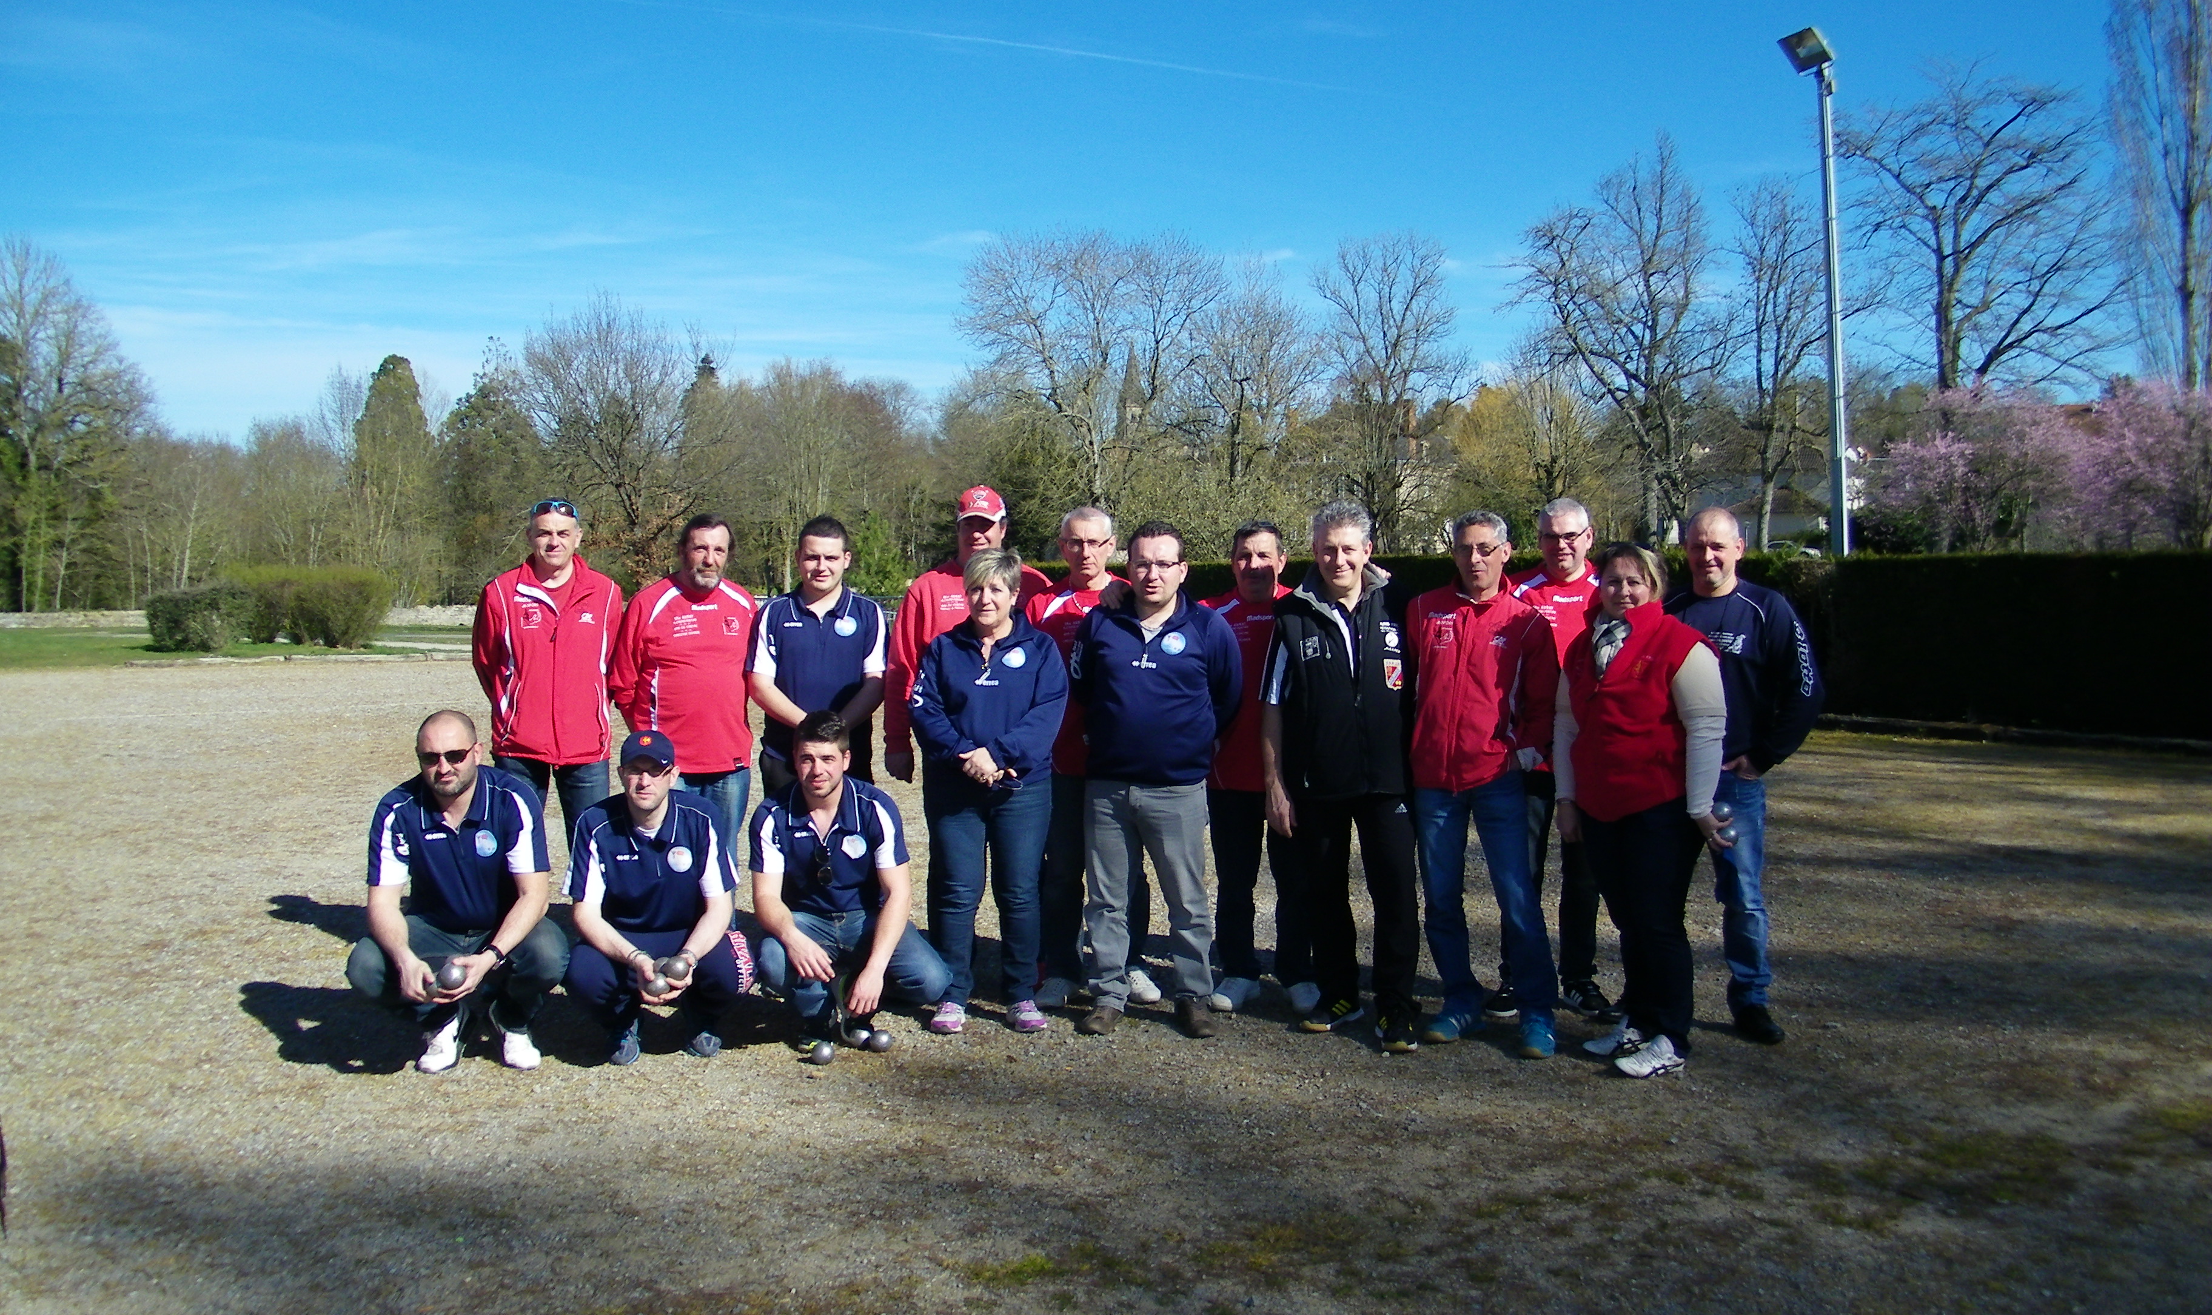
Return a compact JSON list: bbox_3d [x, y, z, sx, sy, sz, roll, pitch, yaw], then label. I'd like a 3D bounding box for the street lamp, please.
[{"bbox_3d":[7.888,-3.203,19.800,0.650,7.600,0.650,1,3,41],"label":"street lamp"}]

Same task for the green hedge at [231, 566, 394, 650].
[{"bbox_3d":[-16.398,-1.041,36.992,3.500,1.738,2.600,-1,3,-12],"label":"green hedge"}]

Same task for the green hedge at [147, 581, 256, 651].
[{"bbox_3d":[-21.741,-0.847,43.000,2.400,1.600,1.800,-2,3,-23],"label":"green hedge"}]

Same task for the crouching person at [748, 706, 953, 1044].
[{"bbox_3d":[-0.863,0.727,6.041,0.660,1.102,0.740,0,3,-10],"label":"crouching person"}]

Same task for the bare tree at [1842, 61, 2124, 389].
[{"bbox_3d":[22.414,-8.375,46.000,7.200,13.500,7.000,-1,2,0],"label":"bare tree"}]

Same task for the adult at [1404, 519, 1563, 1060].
[{"bbox_3d":[1.254,0.399,5.955,0.520,1.765,0.400,1,3,18],"label":"adult"}]

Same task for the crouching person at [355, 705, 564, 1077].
[{"bbox_3d":[-2.108,0.726,5.900,0.690,1.118,0.780,-1,3,-13],"label":"crouching person"}]

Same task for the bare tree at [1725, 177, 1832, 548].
[{"bbox_3d":[20.743,-8.579,55.000,3.600,12.300,3.600,-1,2,0],"label":"bare tree"}]

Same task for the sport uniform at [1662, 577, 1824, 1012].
[{"bbox_3d":[2.081,0.458,5.960,0.610,1.450,0.340,0,2,9],"label":"sport uniform"}]

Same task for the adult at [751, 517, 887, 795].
[{"bbox_3d":[-1.029,0.384,6.400,0.530,1.780,0.330,-1,3,-9],"label":"adult"}]

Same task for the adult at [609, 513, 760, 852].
[{"bbox_3d":[-1.518,0.366,6.524,0.540,1.779,0.360,0,3,-9],"label":"adult"}]

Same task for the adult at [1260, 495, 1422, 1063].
[{"bbox_3d":[0.786,0.377,5.960,0.550,1.790,0.360,-1,2,-3],"label":"adult"}]

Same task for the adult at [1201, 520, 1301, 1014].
[{"bbox_3d":[0.570,0.374,6.450,0.540,1.750,0.340,0,3,7],"label":"adult"}]

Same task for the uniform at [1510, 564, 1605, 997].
[{"bbox_3d":[1.632,0.432,6.340,0.500,1.530,0.320,0,2,6],"label":"uniform"}]

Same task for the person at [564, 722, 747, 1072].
[{"bbox_3d":[-1.466,0.778,5.870,0.610,1.050,0.700,-1,3,-12],"label":"person"}]

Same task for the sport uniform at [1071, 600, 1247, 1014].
[{"bbox_3d":[0.168,0.488,6.120,0.590,1.430,0.350,0,2,5],"label":"sport uniform"}]

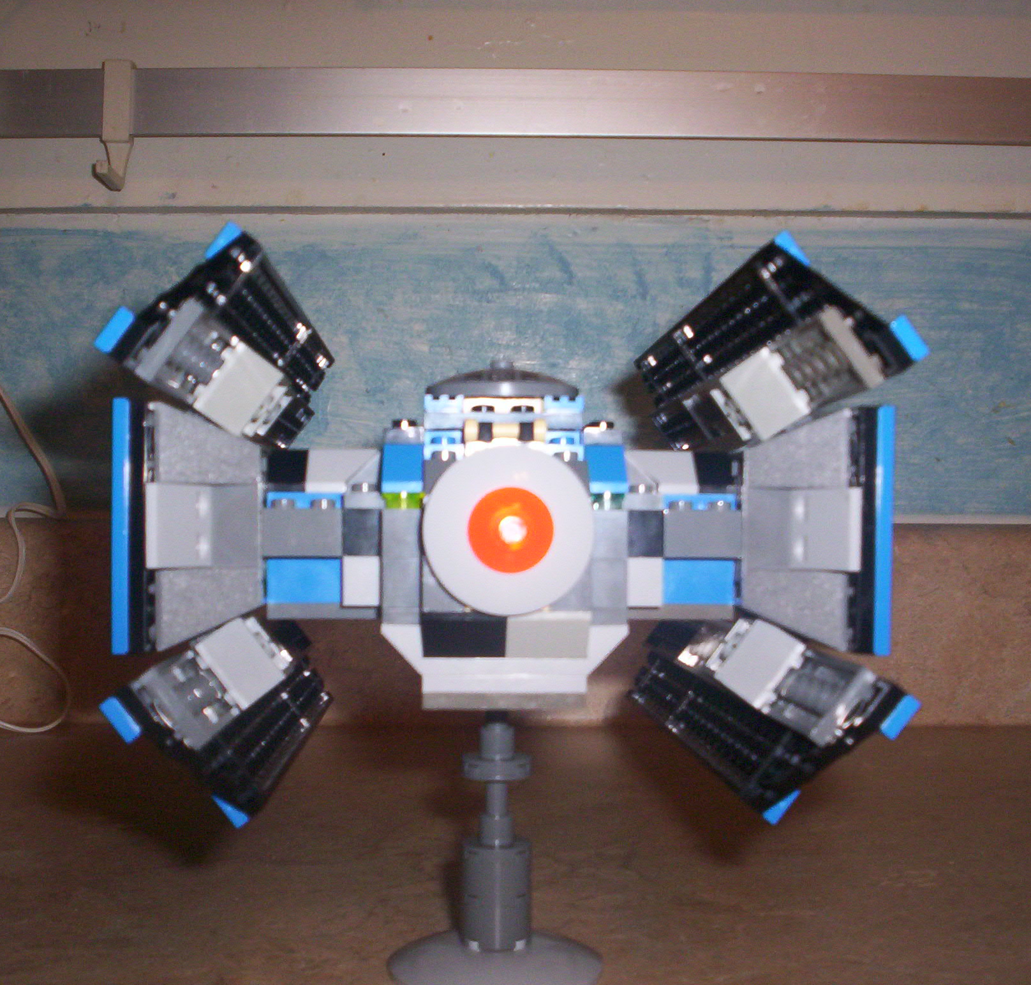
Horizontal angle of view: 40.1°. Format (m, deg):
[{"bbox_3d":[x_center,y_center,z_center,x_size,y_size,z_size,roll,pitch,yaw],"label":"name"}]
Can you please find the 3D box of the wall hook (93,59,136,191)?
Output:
[{"bbox_3d":[-0.195,-0.180,0.684,0.015,0.062,0.033,0,-1,-1],"label":"wall hook"}]

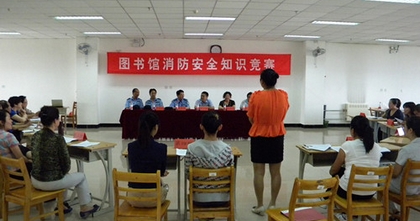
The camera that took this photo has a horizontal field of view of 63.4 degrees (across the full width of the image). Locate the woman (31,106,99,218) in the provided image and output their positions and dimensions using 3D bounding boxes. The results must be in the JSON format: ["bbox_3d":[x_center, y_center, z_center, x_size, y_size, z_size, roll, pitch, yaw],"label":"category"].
[{"bbox_3d":[-1.562,0.570,3.561,0.470,1.240,0.790,4,6,39],"label":"woman"}]

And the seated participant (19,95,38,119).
[{"bbox_3d":[-3.510,0.331,6.713,0.714,1.244,0.510,0,4,-6],"label":"seated participant"}]

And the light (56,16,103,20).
[{"bbox_3d":[-3.090,-2.185,8.043,1.170,0.070,0.270,0,4,-4],"label":"light"}]

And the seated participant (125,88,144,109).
[{"bbox_3d":[-2.041,0.086,9.324,0.500,1.346,0.714,0,4,-4],"label":"seated participant"}]

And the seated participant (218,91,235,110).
[{"bbox_3d":[0.473,0.124,9.493,0.479,1.265,0.714,0,4,-4],"label":"seated participant"}]

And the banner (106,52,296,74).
[{"bbox_3d":[-0.311,-1.570,11.546,6.222,0.704,0.031,0,4,-4],"label":"banner"}]

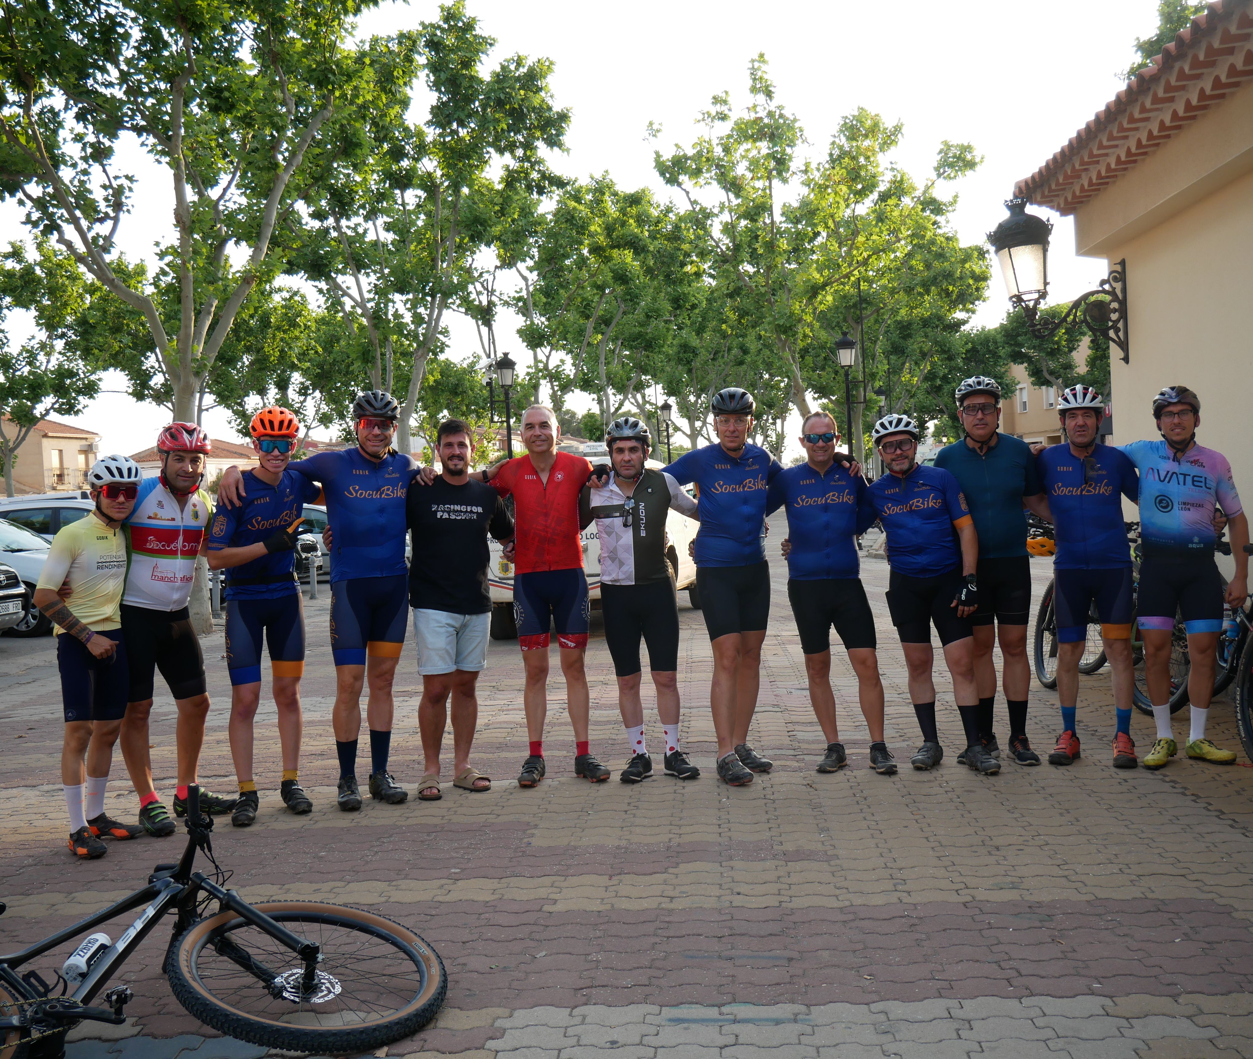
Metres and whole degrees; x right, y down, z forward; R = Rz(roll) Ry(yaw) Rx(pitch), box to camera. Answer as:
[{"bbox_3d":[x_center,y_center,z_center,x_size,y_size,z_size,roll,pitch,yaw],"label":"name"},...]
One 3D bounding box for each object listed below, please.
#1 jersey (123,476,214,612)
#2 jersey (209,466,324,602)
[{"bbox_3d":[-2.033,0.063,6.453,0.470,0.600,0.310,-4,2,-35],"label":"jersey"},{"bbox_3d":[-1.638,0.020,6.640,0.520,0.590,0.300,-3,1,-20],"label":"jersey"}]

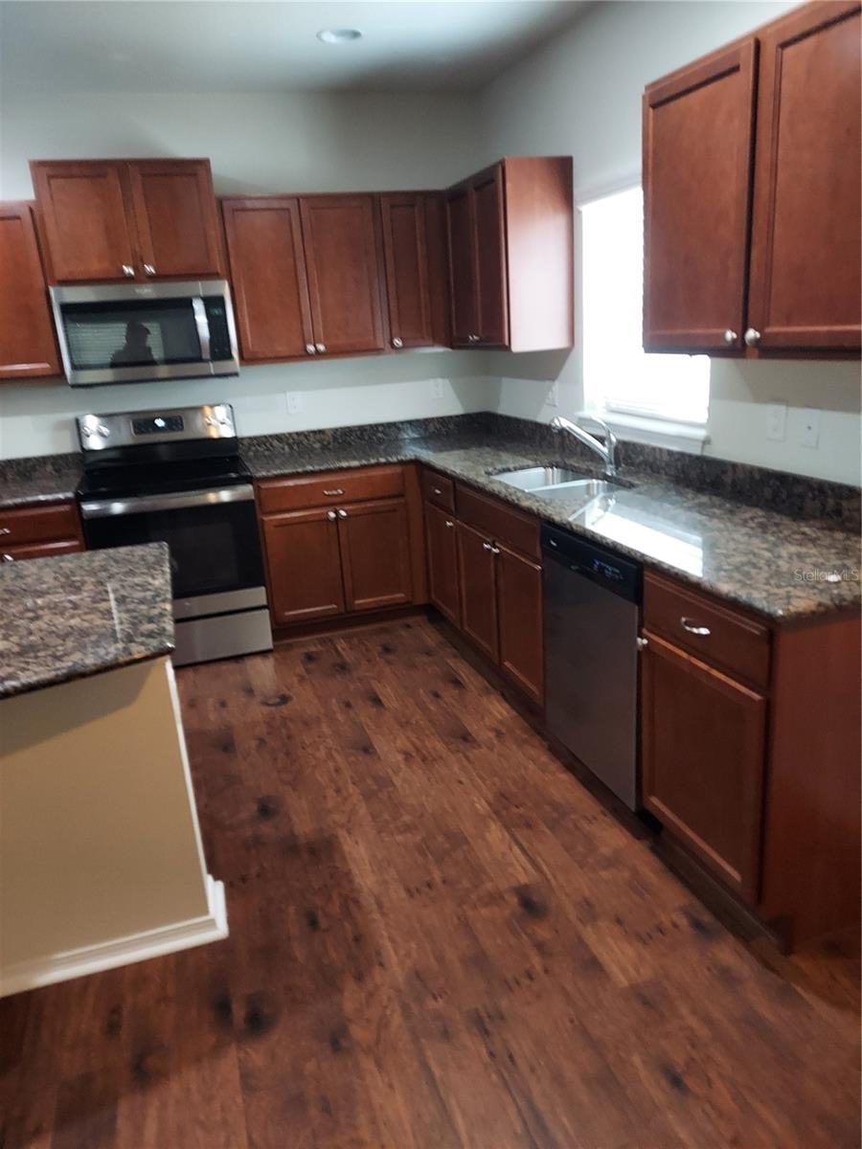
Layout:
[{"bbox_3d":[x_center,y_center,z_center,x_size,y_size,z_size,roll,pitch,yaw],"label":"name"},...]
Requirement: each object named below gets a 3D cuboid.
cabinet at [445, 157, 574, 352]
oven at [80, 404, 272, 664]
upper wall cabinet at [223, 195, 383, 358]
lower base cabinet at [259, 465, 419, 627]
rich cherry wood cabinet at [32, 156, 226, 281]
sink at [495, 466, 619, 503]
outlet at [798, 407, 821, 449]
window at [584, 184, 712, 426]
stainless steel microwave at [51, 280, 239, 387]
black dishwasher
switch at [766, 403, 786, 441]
[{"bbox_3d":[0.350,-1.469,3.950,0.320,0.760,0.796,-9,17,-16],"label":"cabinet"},{"bbox_3d":[-1.268,-0.197,4.130,0.759,1.170,0.670,-9,17,-16],"label":"oven"},{"bbox_3d":[-0.642,-1.478,4.194,0.765,0.760,0.320,-9,17,-16],"label":"upper wall cabinet"},{"bbox_3d":[-0.513,-0.210,4.414,0.807,0.780,0.620,-9,17,-16],"label":"lower base cabinet"},{"bbox_3d":[-1.399,-1.628,3.896,0.758,0.521,0.330,-9,17,-16],"label":"rich cherry wood cabinet"},{"bbox_3d":[0.523,-0.258,3.301,0.395,0.200,0.690,-9,17,-16],"label":"sink"},{"bbox_3d":[1.107,-0.429,2.440,0.008,0.113,0.087,-9,17,-16],"label":"outlet"},{"bbox_3d":[0.815,-1.039,3.219,0.080,0.885,0.960,-9,17,-16],"label":"window"},{"bbox_3d":[-1.355,-1.164,3.996,0.757,0.423,0.410,-9,17,-16],"label":"stainless steel microwave"},{"bbox_3d":[0.773,0.214,2.752,0.615,0.800,0.610,-9,17,-16],"label":"black dishwasher"},{"bbox_3d":[1.063,-0.470,2.565,0.010,0.114,0.084,-9,17,-16],"label":"switch"}]

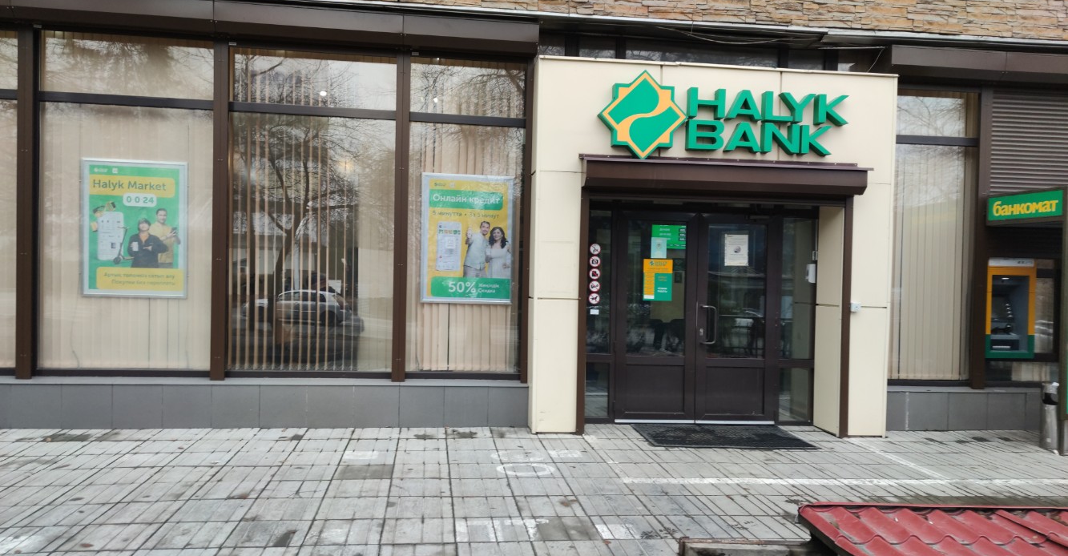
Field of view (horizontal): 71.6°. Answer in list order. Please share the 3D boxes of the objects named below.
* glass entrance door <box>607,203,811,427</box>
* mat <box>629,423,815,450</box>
[{"bbox_3d":[1.745,0.388,7.279,2.031,2.109,0.100,1,1,-7],"label":"glass entrance door"},{"bbox_3d":[1.698,1.438,6.774,1.411,0.020,0.882,1,1,-7],"label":"mat"}]

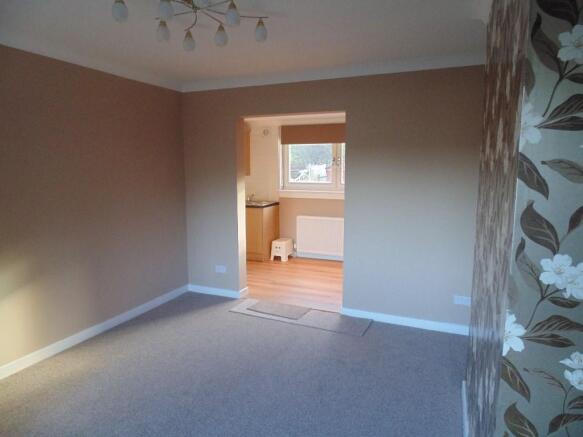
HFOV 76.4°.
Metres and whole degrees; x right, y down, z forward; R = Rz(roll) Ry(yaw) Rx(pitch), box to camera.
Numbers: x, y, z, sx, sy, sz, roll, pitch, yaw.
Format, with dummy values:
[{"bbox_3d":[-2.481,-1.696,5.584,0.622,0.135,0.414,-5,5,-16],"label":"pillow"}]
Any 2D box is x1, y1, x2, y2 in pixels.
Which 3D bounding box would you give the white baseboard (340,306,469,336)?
[{"bbox_3d":[1.063,0.968,3.507,1.195,0.090,0.020,4,9,23],"label":"white baseboard"}]

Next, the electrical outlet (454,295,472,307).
[{"bbox_3d":[1.515,0.724,3.276,0.146,0.080,0.012,4,9,23],"label":"electrical outlet"}]

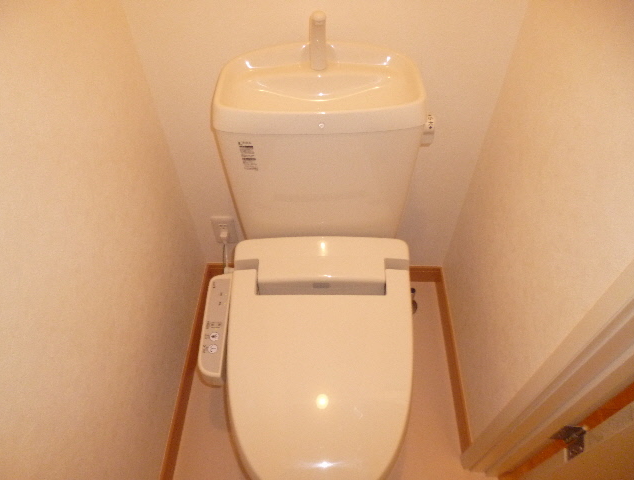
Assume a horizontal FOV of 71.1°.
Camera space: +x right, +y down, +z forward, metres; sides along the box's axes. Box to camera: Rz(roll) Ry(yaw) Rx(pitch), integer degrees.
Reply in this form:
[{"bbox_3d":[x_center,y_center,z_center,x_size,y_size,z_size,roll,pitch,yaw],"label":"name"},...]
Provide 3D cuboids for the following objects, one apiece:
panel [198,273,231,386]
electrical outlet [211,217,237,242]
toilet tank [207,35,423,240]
[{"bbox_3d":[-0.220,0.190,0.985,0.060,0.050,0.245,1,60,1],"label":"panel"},{"bbox_3d":[-0.282,-0.025,1.363,0.070,0.118,0.012,1,50,1],"label":"electrical outlet"},{"bbox_3d":[0.005,-0.175,0.969,0.378,0.410,0.250,1,50,1],"label":"toilet tank"}]

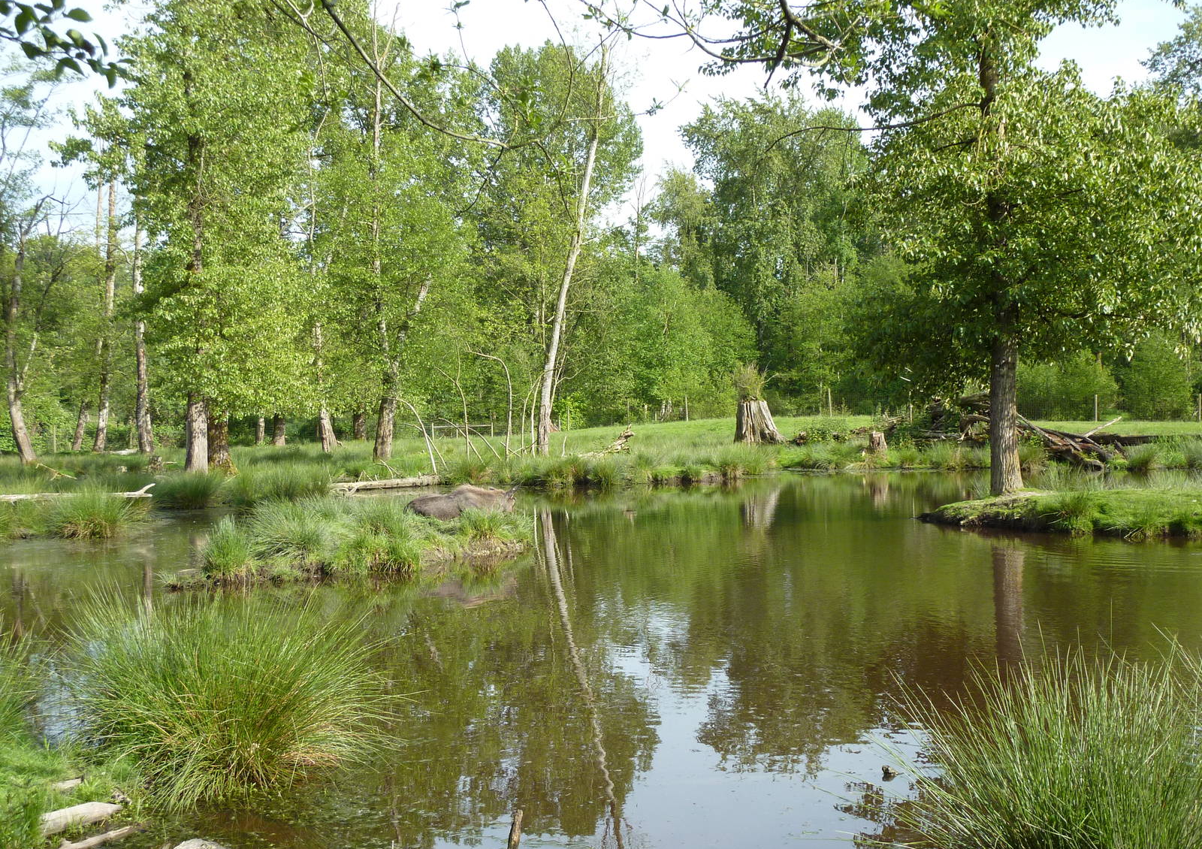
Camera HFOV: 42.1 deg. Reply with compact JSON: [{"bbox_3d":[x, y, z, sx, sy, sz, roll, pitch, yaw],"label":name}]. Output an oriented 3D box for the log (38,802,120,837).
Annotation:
[{"bbox_3d":[-2.409,1.828,7.250,0.420,0.105,0.110,-2,1,-28],"label":"log"}]

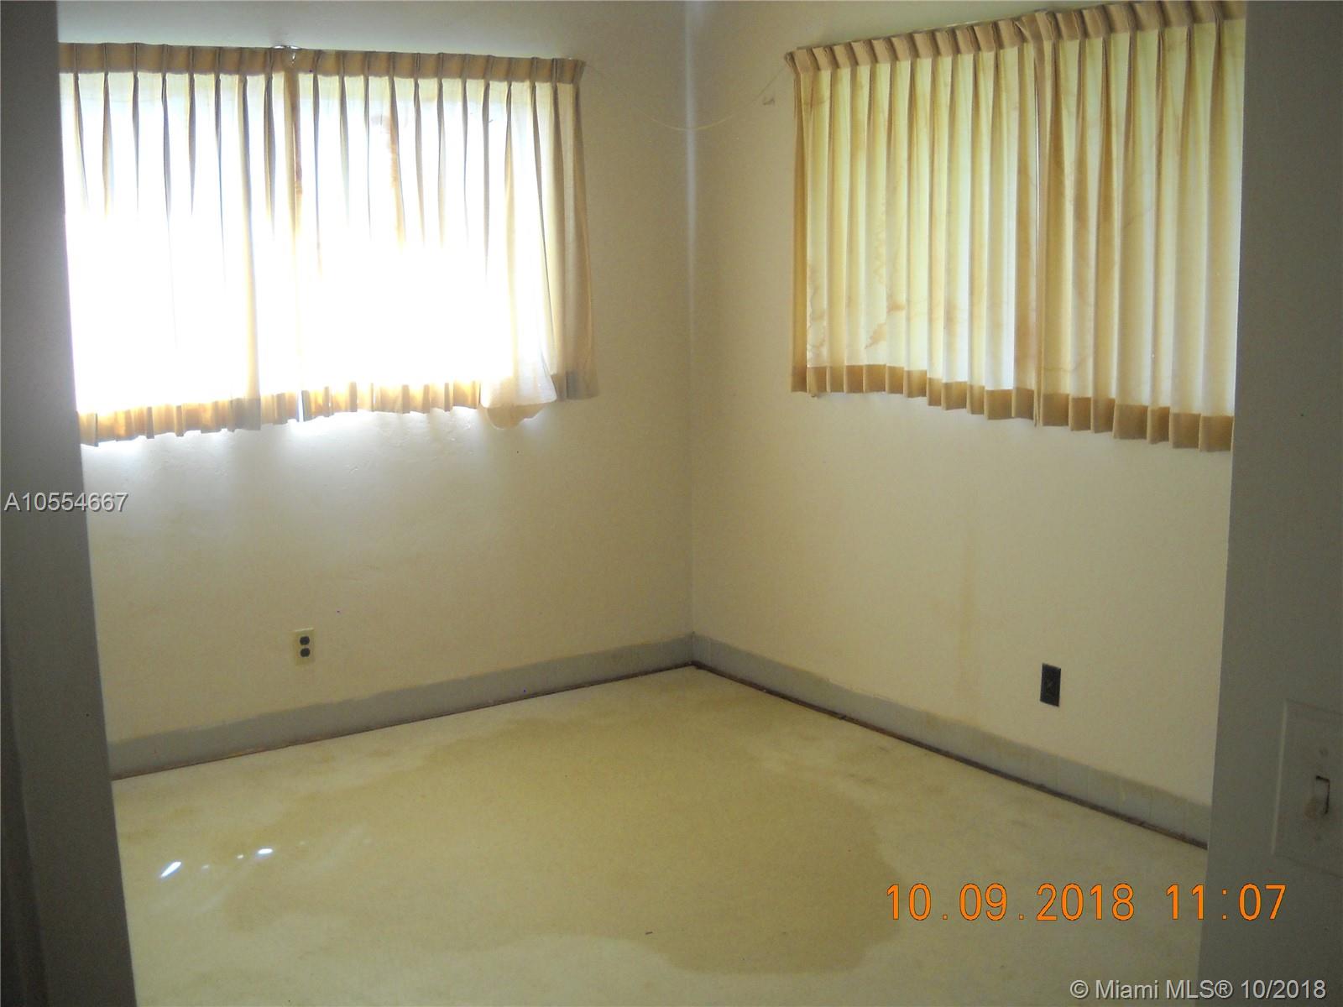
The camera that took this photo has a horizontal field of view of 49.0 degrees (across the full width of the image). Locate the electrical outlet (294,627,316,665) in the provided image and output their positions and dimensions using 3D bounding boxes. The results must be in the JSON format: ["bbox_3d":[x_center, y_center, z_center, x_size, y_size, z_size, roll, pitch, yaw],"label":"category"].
[{"bbox_3d":[-1.196,0.469,4.817,0.070,0.115,0.012,-8,12,-35],"label":"electrical outlet"}]

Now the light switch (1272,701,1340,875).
[{"bbox_3d":[0.452,0.199,1.020,0.015,0.115,0.070,-8,12,-35],"label":"light switch"}]

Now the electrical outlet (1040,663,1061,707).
[{"bbox_3d":[1.099,0.529,4.281,0.012,0.115,0.070,-8,12,-35],"label":"electrical outlet"}]

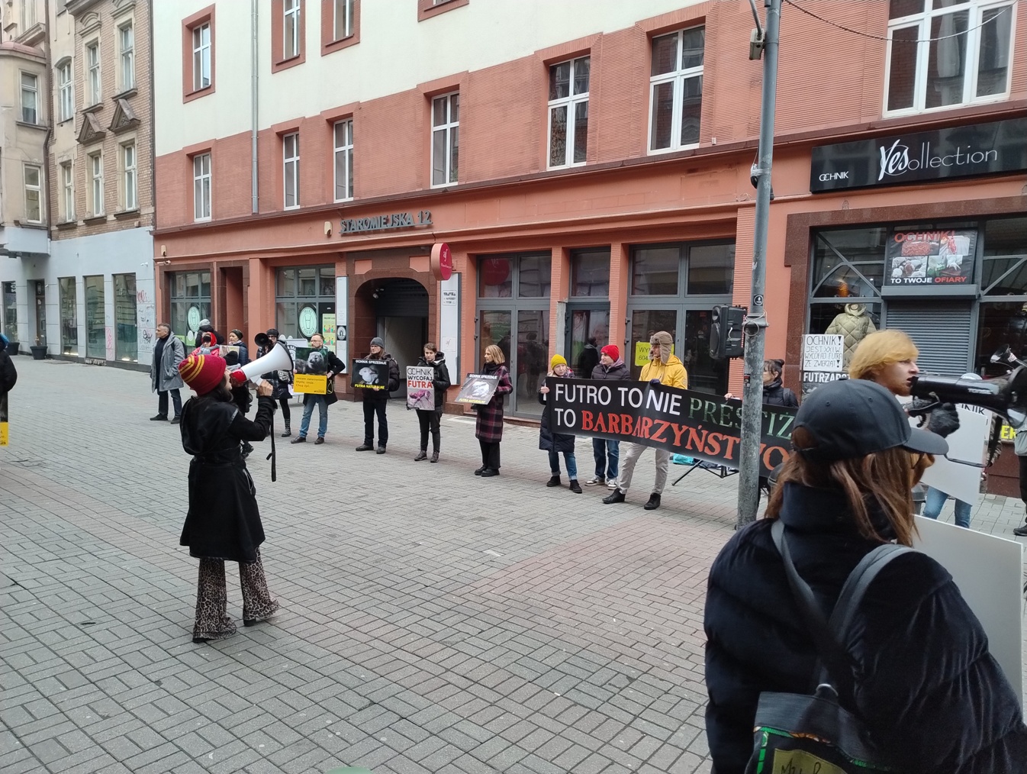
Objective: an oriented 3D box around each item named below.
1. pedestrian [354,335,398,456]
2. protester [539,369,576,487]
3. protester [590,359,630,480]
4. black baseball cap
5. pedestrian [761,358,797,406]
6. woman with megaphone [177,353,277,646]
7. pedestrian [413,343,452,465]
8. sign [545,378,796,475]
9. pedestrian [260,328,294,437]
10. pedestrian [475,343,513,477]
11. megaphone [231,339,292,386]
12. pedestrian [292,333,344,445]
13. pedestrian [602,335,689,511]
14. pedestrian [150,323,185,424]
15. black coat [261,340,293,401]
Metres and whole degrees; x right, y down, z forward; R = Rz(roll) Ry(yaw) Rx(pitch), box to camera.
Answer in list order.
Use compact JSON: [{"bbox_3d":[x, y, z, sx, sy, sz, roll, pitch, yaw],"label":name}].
[{"bbox_3d":[-2.052,0.108,10.761,0.540,1.703,0.400,4,5,28],"label":"pedestrian"},{"bbox_3d":[0.546,0.415,8.449,0.500,1.600,0.380,3,5,14],"label":"protester"},{"bbox_3d":[1.145,0.353,8.659,0.500,1.717,0.370,4,5,25],"label":"protester"},{"bbox_3d":[0.602,0.053,1.205,0.263,0.130,0.173,0,5,-15],"label":"black baseball cap"},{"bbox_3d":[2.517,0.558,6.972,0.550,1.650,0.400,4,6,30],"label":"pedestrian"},{"bbox_3d":[-1.707,0.645,4.349,0.530,1.690,0.520,6,7,40],"label":"woman with megaphone"},{"bbox_3d":[-1.149,0.212,10.062,0.470,1.656,0.340,3,5,20],"label":"pedestrian"},{"bbox_3d":[1.515,0.380,7.285,2.859,0.680,0.120,9,8,37],"label":"sign"},{"bbox_3d":[-3.979,-0.076,11.850,0.580,1.750,0.450,3,5,14],"label":"pedestrian"},{"bbox_3d":[-0.263,0.297,9.157,0.370,1.675,0.470,-3,6,-40],"label":"pedestrian"},{"bbox_3d":[-1.544,-0.102,4.386,0.385,0.240,0.210,-27,20,-29],"label":"megaphone"},{"bbox_3d":[-3.133,0.012,11.436,0.660,1.731,0.450,4,5,27],"label":"pedestrian"},{"bbox_3d":[1.482,0.338,7.899,0.680,1.890,0.550,5,6,37],"label":"pedestrian"},{"bbox_3d":[-6.332,-0.263,13.058,0.550,1.804,0.460,5,6,38],"label":"pedestrian"},{"bbox_3d":[-3.956,-0.275,11.900,0.570,0.980,0.380,3,5,14],"label":"black coat"}]

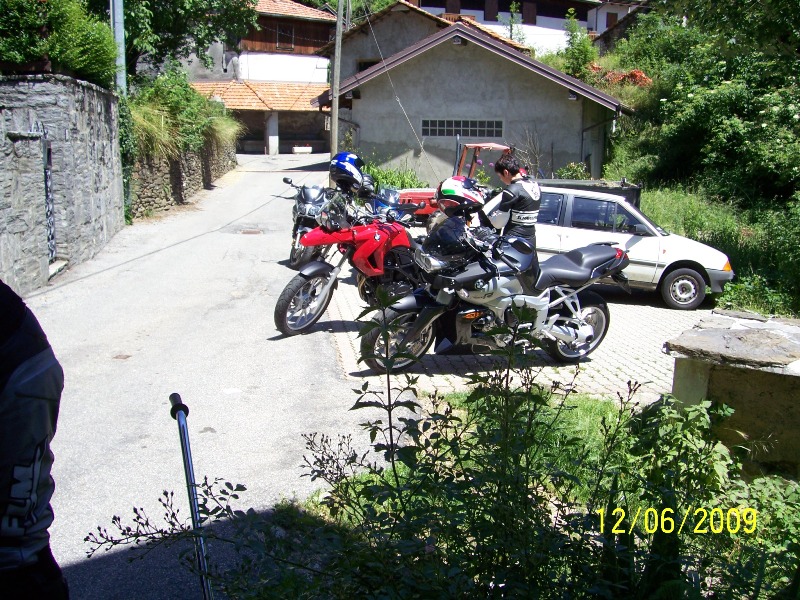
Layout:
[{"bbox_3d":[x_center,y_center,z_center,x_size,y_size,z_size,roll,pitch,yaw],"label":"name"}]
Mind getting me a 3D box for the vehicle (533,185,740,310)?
[{"bbox_3d":[2.720,-0.765,10.870,3.520,1.370,1.570,6,9,13],"label":"vehicle"}]

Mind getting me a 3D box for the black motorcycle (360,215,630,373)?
[{"bbox_3d":[0.785,-0.014,5.750,2.220,1.160,0.840,0,14,-29],"label":"black motorcycle"}]

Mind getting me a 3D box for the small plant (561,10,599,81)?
[{"bbox_3d":[5.500,-7.770,24.000,1.100,2.250,1.100,2,7,13],"label":"small plant"}]

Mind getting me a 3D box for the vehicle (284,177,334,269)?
[{"bbox_3d":[-1.170,-1.090,11.850,0.800,1.200,2.100,10,9,7],"label":"vehicle"}]

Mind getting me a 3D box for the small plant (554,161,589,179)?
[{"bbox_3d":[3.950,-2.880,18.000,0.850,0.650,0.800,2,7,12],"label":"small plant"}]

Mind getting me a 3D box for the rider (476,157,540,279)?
[{"bbox_3d":[0.920,-0.394,6.650,0.520,1.690,0.520,3,8,21],"label":"rider"}]

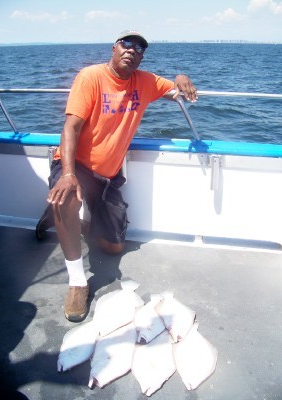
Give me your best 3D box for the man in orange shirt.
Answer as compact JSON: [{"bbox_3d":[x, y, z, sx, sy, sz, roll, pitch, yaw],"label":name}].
[{"bbox_3d":[-0.085,-0.225,2.307,1.039,1.334,0.961,-5,21,-14],"label":"man in orange shirt"}]

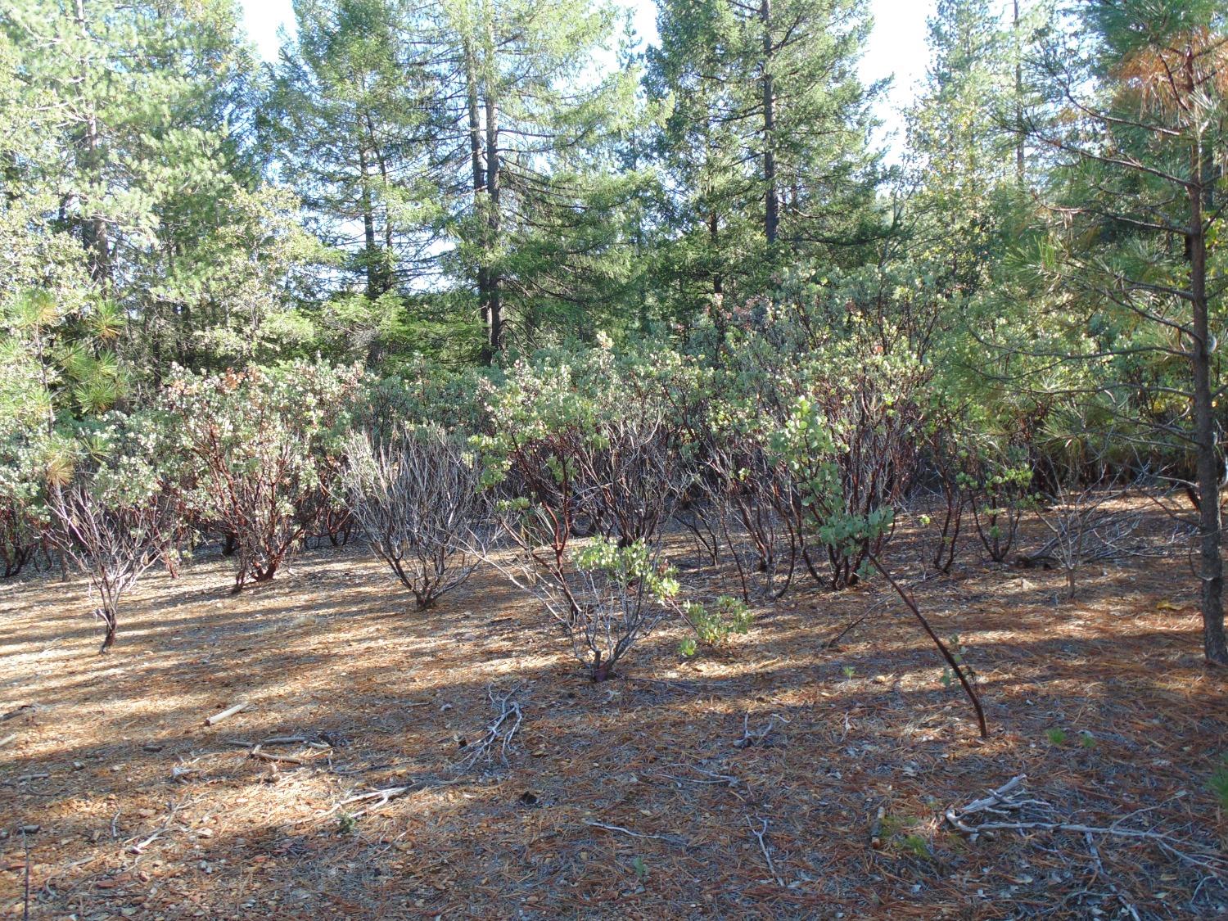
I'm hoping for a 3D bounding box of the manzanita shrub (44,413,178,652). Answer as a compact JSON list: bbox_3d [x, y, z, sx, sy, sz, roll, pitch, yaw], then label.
[{"bbox_3d":[-4.013,0.573,7.533,1.020,1.800,0.950,-2,1,0],"label":"manzanita shrub"}]

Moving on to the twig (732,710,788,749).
[{"bbox_3d":[0.715,1.306,4.690,0.260,0.100,0.260,-2,1,0],"label":"twig"}]

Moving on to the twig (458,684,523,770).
[{"bbox_3d":[-0.614,1.335,4.859,0.300,0.140,0.900,-2,1,7],"label":"twig"}]

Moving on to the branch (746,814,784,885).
[{"bbox_3d":[0.544,1.374,3.434,0.110,0.040,0.540,-2,1,0],"label":"branch"}]

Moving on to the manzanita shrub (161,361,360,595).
[{"bbox_3d":[-4.047,0.179,10.923,2.200,2.420,1.900,-2,1,0],"label":"manzanita shrub"}]

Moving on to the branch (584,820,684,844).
[{"bbox_3d":[0.075,1.393,3.617,0.430,0.030,0.060,-1,2,33],"label":"branch"}]

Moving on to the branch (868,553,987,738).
[{"bbox_3d":[1.478,0.895,4.668,0.570,0.860,0.250,-2,1,0],"label":"branch"}]

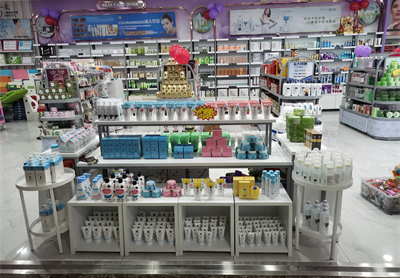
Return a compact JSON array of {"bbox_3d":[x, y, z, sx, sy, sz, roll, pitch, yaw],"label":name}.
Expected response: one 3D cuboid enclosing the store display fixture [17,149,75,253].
[{"bbox_3d":[-1.209,0.516,2.432,0.420,0.740,0.420,-1,13,3],"label":"store display fixture"}]

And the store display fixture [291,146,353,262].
[{"bbox_3d":[0.870,0.457,2.186,0.399,0.706,0.399,-1,14,3],"label":"store display fixture"}]

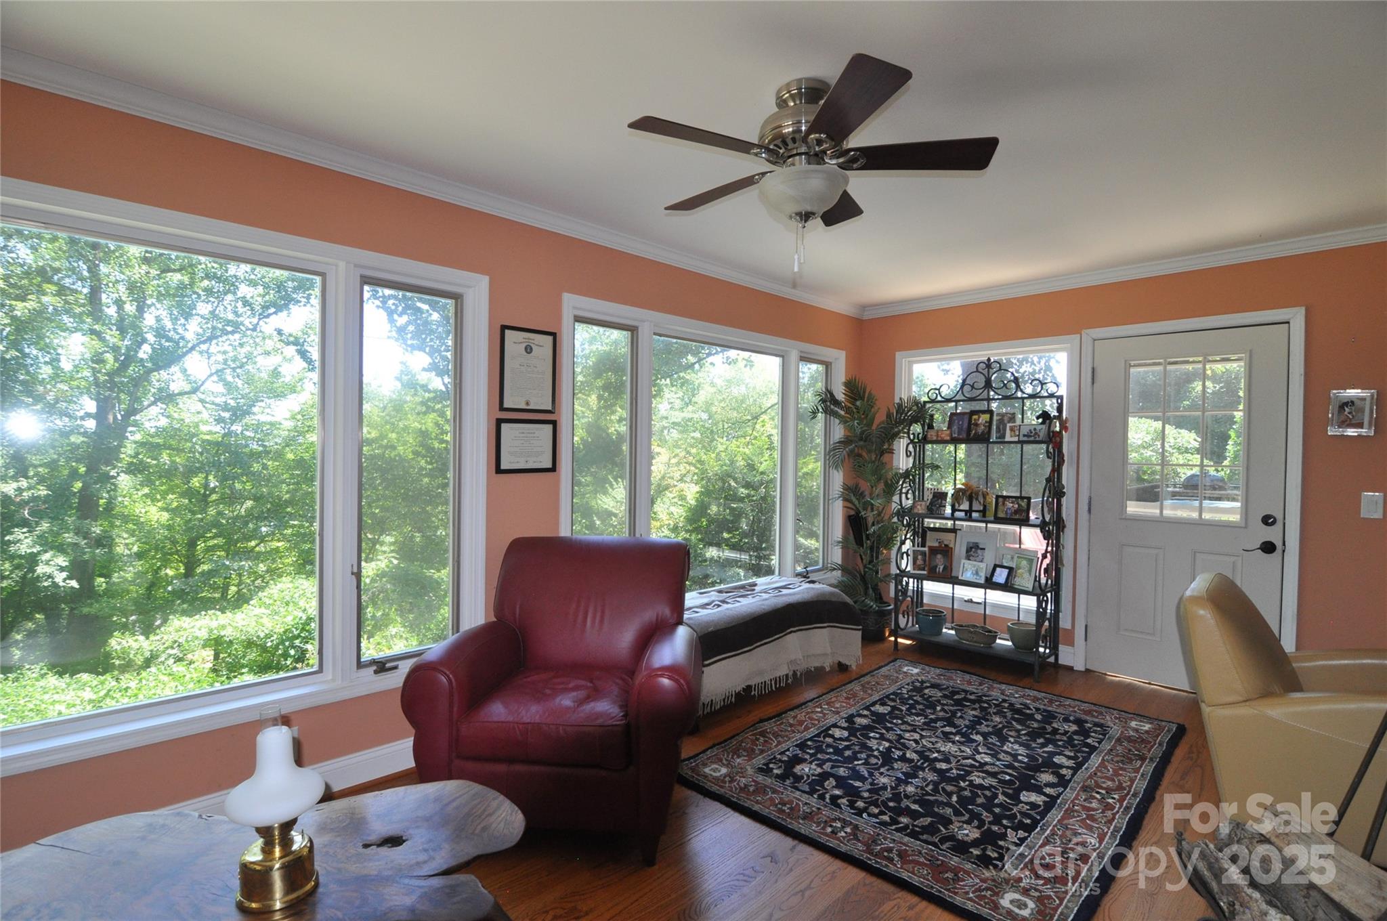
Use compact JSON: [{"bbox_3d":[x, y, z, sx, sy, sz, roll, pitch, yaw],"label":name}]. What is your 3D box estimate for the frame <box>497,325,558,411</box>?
[{"bbox_3d":[-0.762,-0.416,2.873,0.287,0.390,0.025,0,1,-43],"label":"frame"}]

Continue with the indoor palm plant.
[{"bbox_3d":[1.323,0.342,4.449,0.630,1.890,0.630,0,1,-43],"label":"indoor palm plant"}]

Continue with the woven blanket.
[{"bbox_3d":[0.351,0.984,3.532,1.340,0.450,0.550,0,1,-43],"label":"woven blanket"}]

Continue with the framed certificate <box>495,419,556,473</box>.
[{"bbox_3d":[-0.770,-0.067,2.877,0.313,0.250,0.025,0,1,-43],"label":"framed certificate"}]

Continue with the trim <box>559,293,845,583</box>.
[{"bbox_3d":[0.253,0.065,3.864,2.480,1.790,0.100,0,1,-43],"label":"trim"}]

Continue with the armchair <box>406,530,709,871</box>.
[{"bbox_3d":[-0.447,0.819,2.385,0.900,0.965,0.890,1,1,2],"label":"armchair"}]

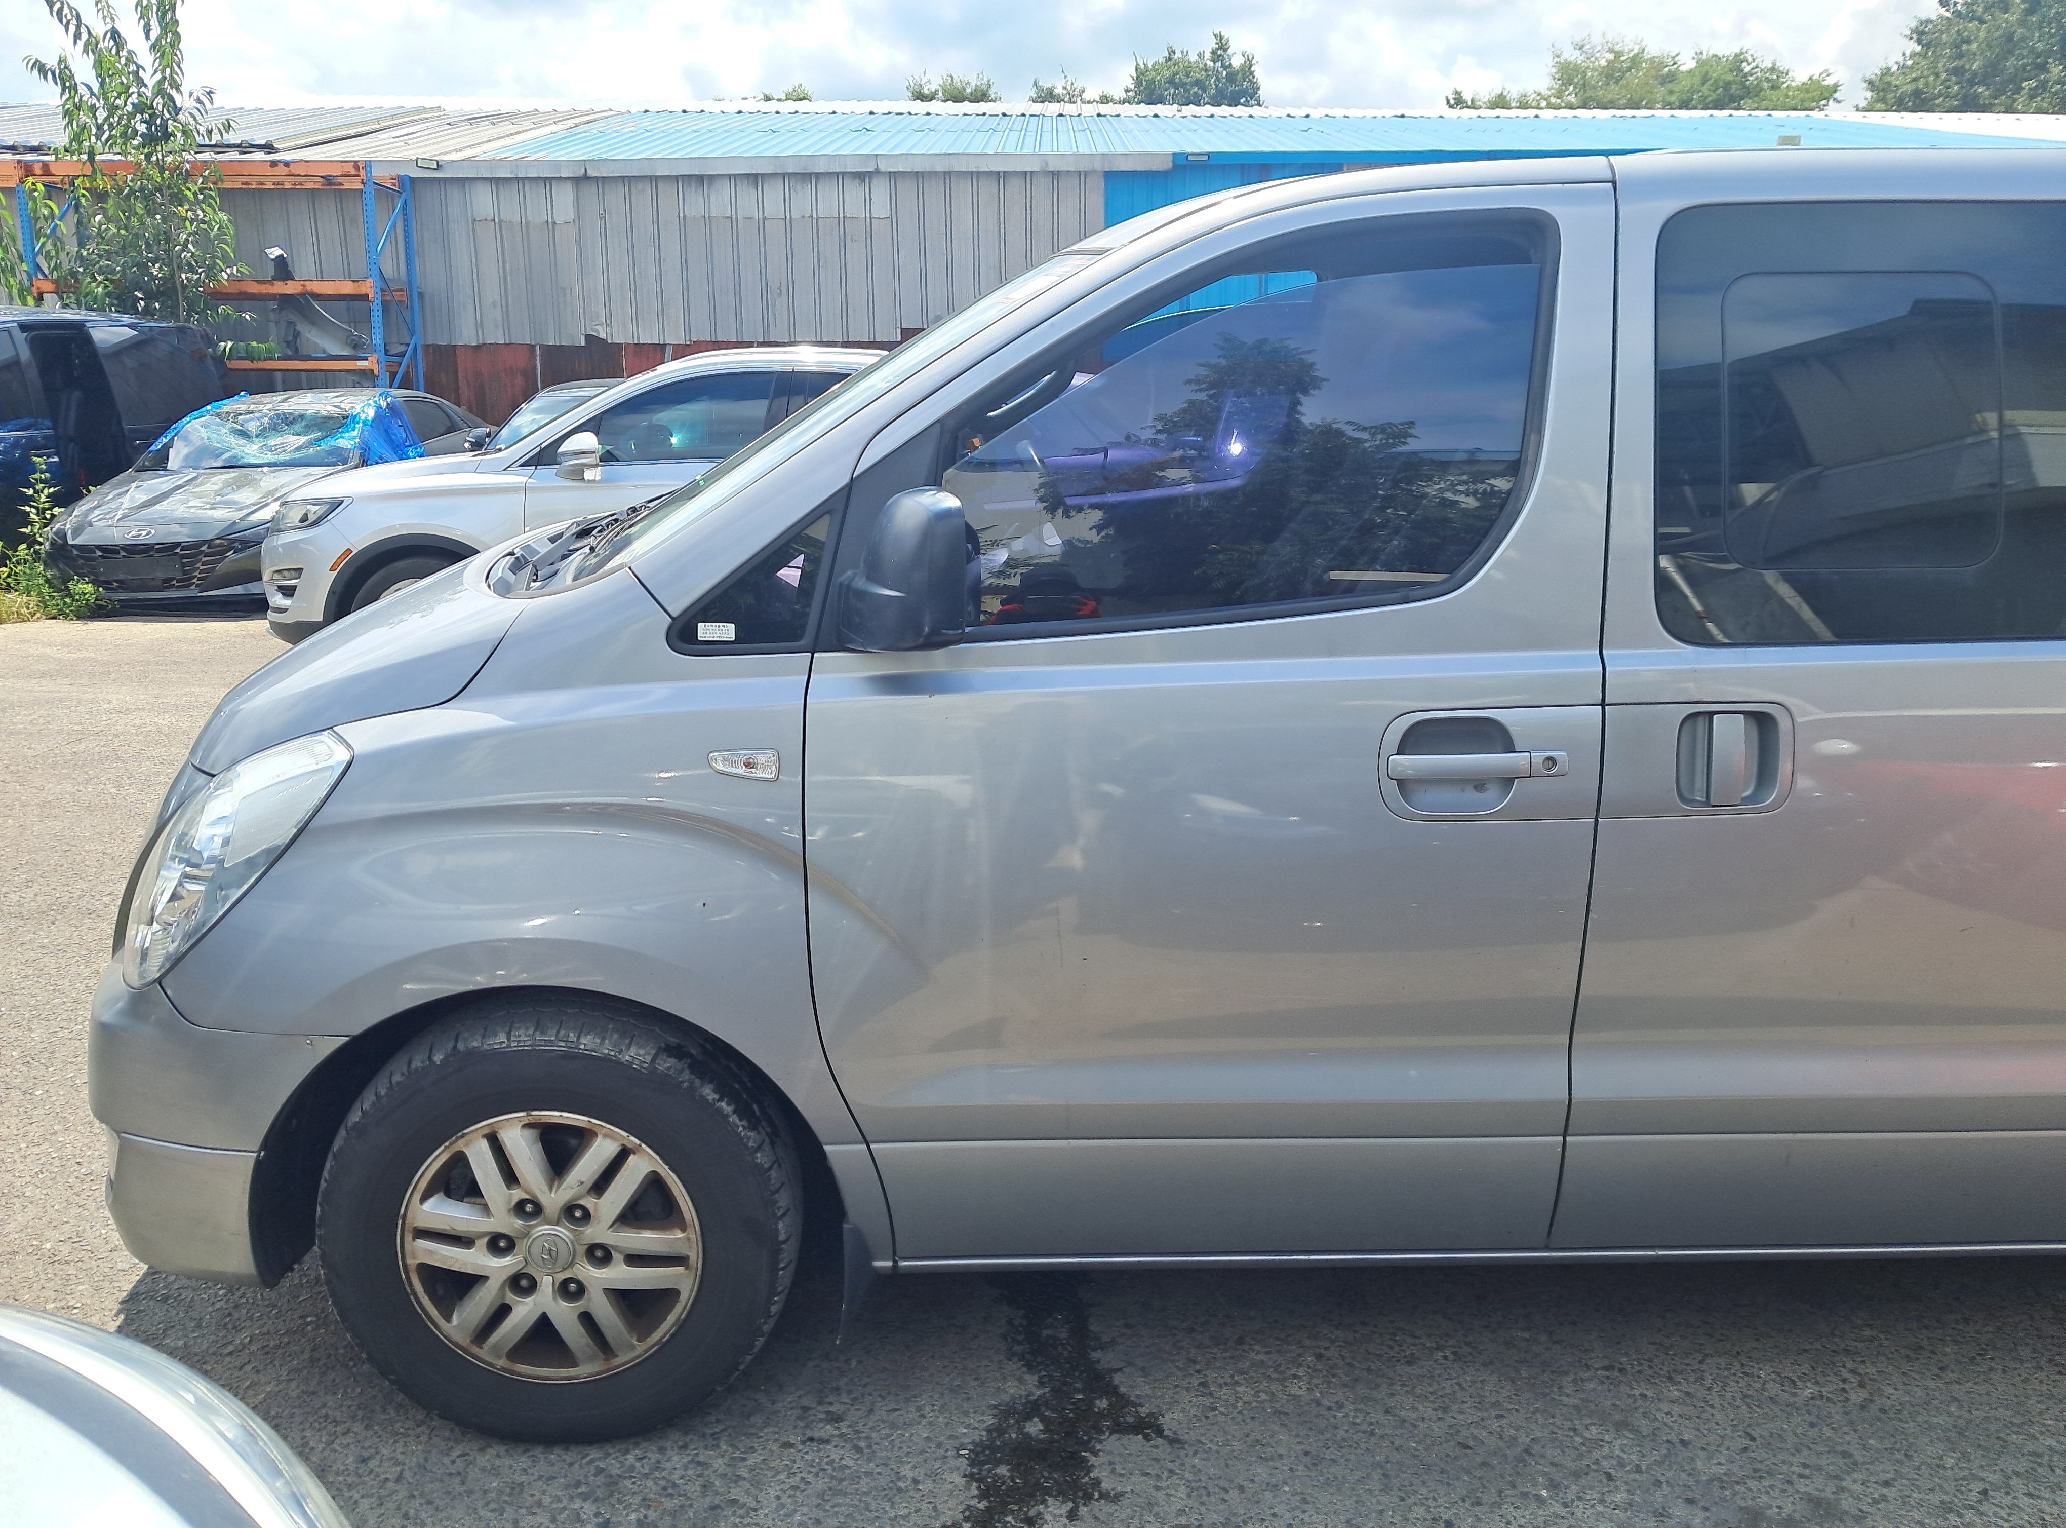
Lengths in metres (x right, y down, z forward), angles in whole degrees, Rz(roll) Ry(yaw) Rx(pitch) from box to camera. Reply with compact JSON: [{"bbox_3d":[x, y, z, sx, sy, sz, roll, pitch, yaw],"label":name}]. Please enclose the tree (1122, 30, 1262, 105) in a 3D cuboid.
[{"bbox_3d":[3.338,-11.252,34.301,3.700,8.200,3.700,-1,14,0],"label":"tree"}]

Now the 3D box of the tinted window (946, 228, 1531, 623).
[{"bbox_3d":[0.265,-0.446,2.105,0.830,0.550,0.070,-1,2,0],"label":"tinted window"}]

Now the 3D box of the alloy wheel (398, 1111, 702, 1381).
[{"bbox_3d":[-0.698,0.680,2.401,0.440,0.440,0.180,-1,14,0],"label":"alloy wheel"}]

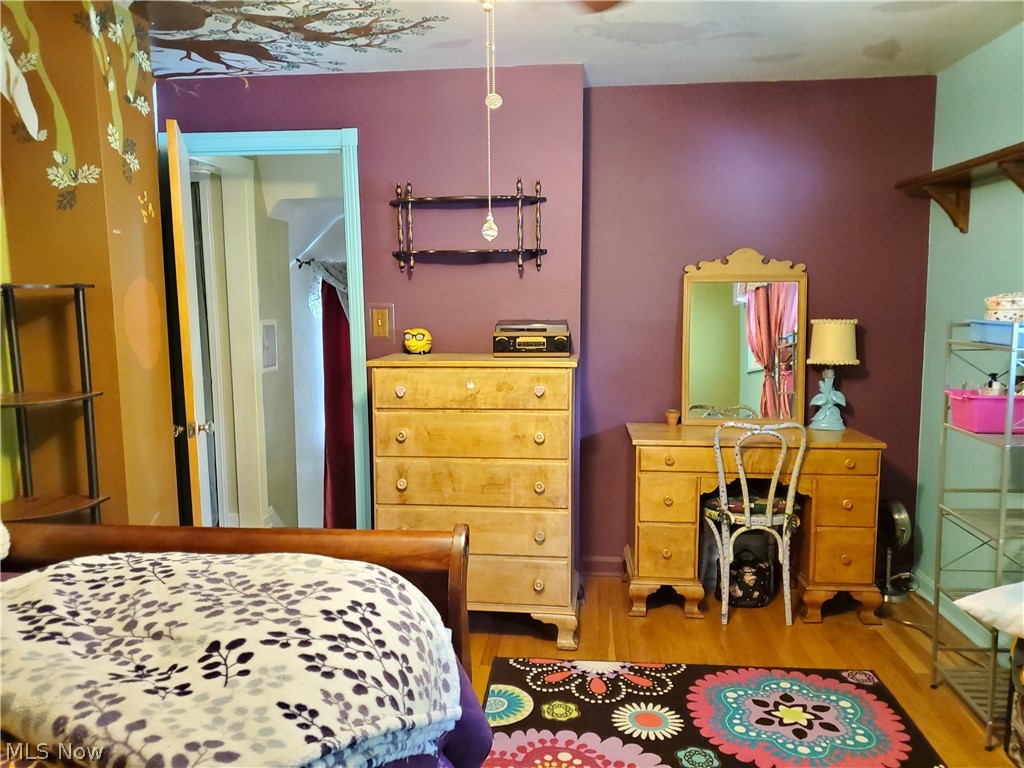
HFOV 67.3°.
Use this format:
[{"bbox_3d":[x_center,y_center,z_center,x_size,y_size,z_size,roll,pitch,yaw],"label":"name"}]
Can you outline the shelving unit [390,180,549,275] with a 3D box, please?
[{"bbox_3d":[-0.196,-0.683,3.329,0.687,0.401,0.148,0,6,5],"label":"shelving unit"}]

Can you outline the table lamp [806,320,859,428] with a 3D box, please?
[{"bbox_3d":[1.472,-0.043,3.529,0.247,0.504,0.247,0,6,5],"label":"table lamp"}]

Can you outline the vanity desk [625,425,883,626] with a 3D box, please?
[{"bbox_3d":[1.059,0.605,3.514,1.060,0.777,0.492,0,6,5],"label":"vanity desk"}]

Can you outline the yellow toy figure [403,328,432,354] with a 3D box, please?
[{"bbox_3d":[-0.413,-0.186,3.380,0.121,0.115,0.109,1,6,15],"label":"yellow toy figure"}]

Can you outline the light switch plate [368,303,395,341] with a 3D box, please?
[{"bbox_3d":[-0.596,-0.276,3.478,0.129,0.174,0.014,0,6,5],"label":"light switch plate"}]

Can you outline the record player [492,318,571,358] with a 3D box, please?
[{"bbox_3d":[0.095,-0.189,3.247,0.310,0.140,0.272,0,6,5],"label":"record player"}]

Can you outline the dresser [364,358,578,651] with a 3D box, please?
[{"bbox_3d":[-0.130,0.457,3.256,0.827,1.142,0.481,0,6,5],"label":"dresser"}]

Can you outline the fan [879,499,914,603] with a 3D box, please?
[{"bbox_3d":[1.754,0.759,3.543,0.158,0.455,0.208,-1,6,-10],"label":"fan"}]

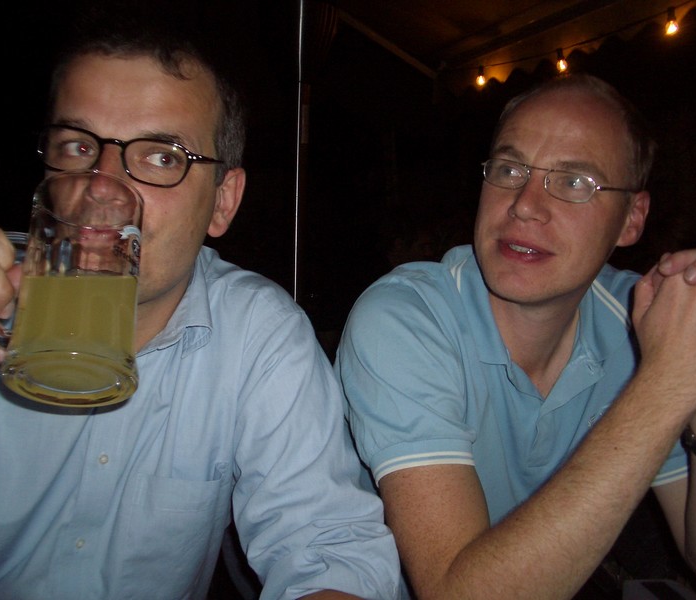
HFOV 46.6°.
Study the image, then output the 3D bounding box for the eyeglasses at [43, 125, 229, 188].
[{"bbox_3d":[-0.173,-0.112,0.695,0.136,0.046,0.145,8,6,8],"label":"eyeglasses"}]

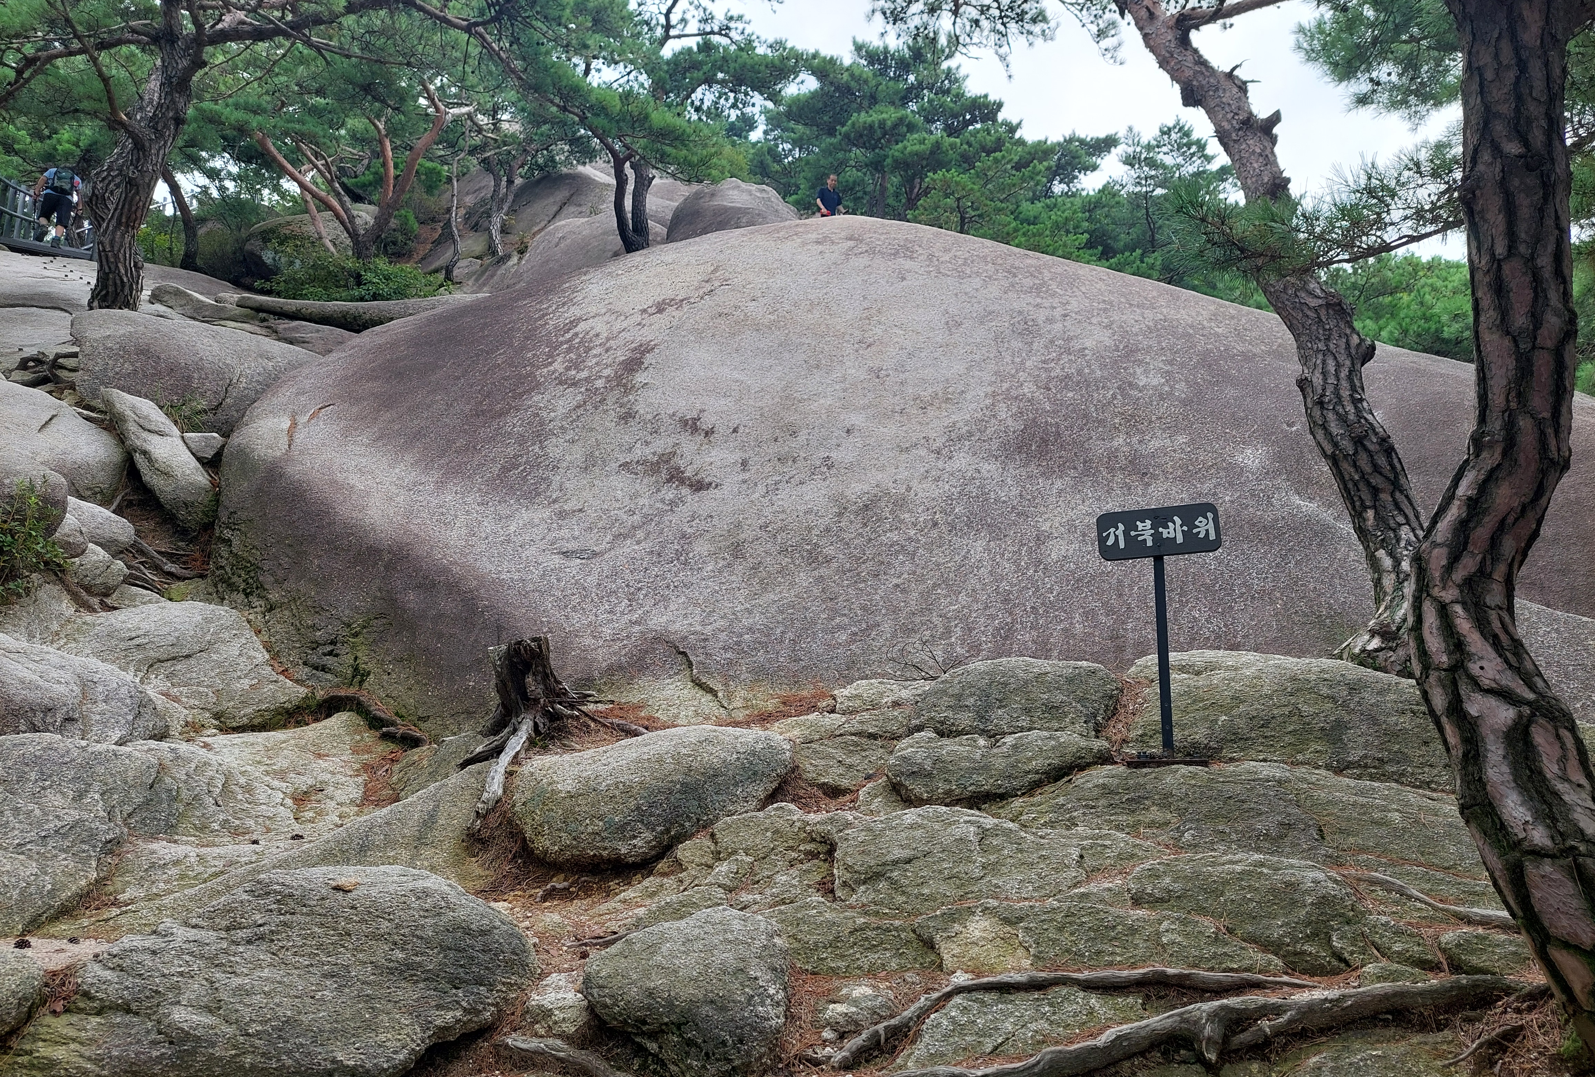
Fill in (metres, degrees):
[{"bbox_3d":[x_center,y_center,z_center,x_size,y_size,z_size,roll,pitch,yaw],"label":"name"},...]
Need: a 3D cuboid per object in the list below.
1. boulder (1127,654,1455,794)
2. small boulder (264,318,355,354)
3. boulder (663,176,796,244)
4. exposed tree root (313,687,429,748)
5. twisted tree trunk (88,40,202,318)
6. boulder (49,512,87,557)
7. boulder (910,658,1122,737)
[{"bbox_3d":[2.665,0.975,6.150,1.750,0.680,0.950,-1,-9,5],"label":"boulder"},{"bbox_3d":[-5.309,-2.215,12.600,1.100,0.340,0.800,0,-9,0],"label":"small boulder"},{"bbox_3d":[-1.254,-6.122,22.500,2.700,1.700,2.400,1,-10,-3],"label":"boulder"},{"bbox_3d":[-2.230,0.925,6.000,0.600,0.240,0.280,-2,-9,15],"label":"exposed tree root"},{"bbox_3d":[-6.822,-3.810,12.000,0.980,2.850,0.700,6,-12,-31],"label":"twisted tree trunk"},{"bbox_3d":[-4.877,-0.029,7.700,0.250,0.280,0.280,7,-12,-32],"label":"boulder"},{"bbox_3d":[1.120,0.827,5.900,1.070,0.420,0.650,-2,-10,11],"label":"boulder"}]

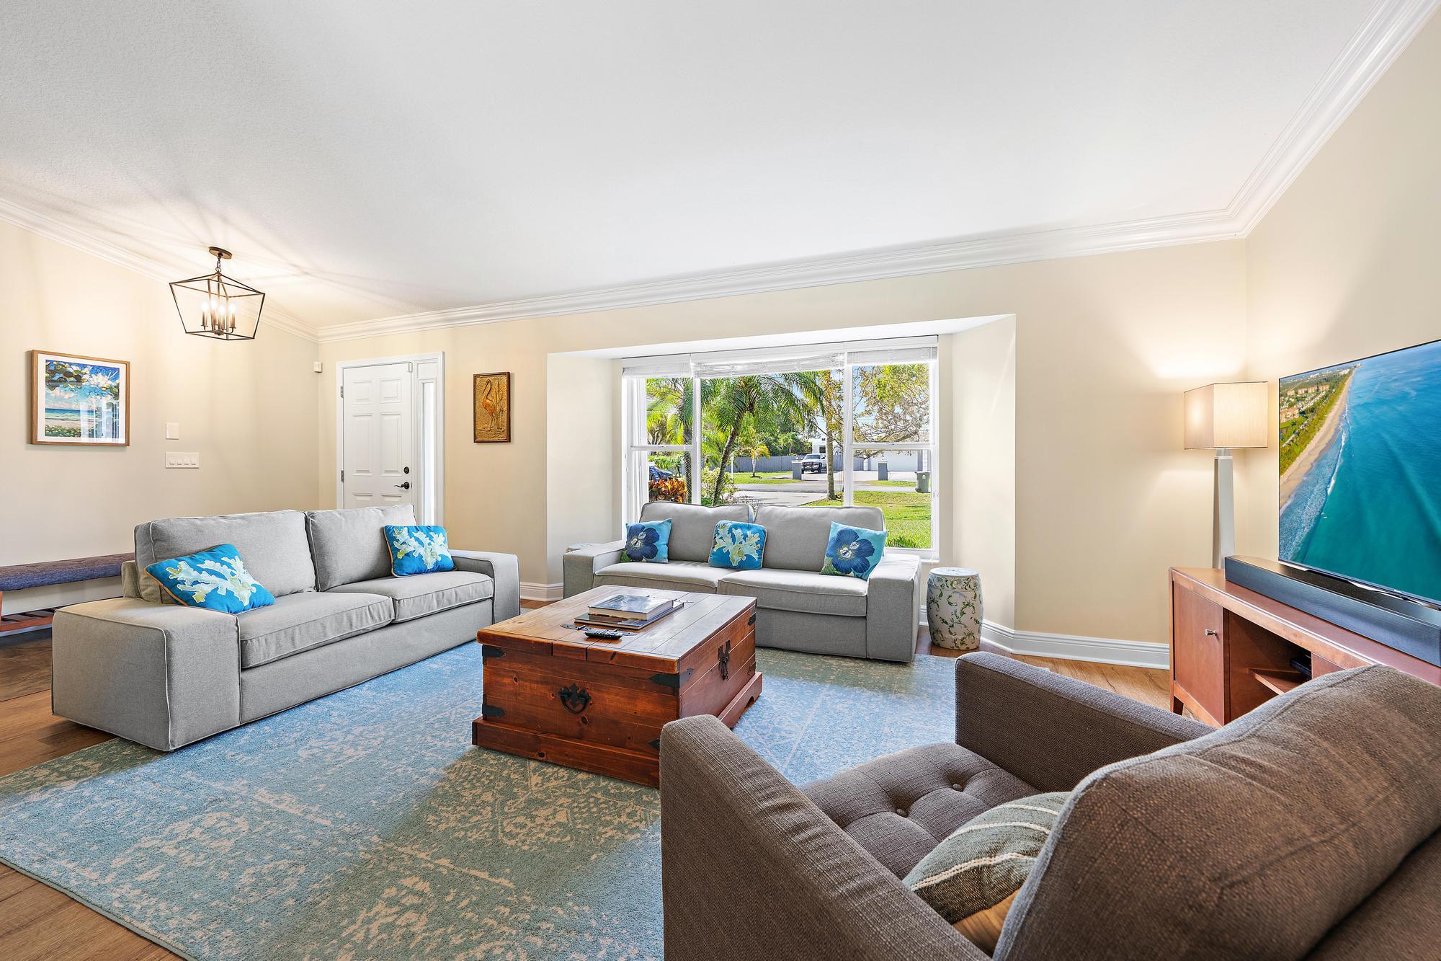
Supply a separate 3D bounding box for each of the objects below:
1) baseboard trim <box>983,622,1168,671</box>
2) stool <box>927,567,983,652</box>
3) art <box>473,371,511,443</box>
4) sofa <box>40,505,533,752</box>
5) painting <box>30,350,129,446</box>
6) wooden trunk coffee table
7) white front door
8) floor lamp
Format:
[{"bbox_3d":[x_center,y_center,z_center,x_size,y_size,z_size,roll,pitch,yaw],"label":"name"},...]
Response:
[{"bbox_3d":[2.167,0.992,3.314,0.989,0.138,0.040,1,2,20],"label":"baseboard trim"},{"bbox_3d":[1.502,0.818,3.595,0.354,0.469,0.354,1,2,20],"label":"stool"},{"bbox_3d":[-1.973,-0.626,4.832,0.397,0.597,0.035,1,2,20],"label":"art"},{"bbox_3d":[-2.293,0.627,3.411,0.914,0.862,2.116,1,2,20],"label":"sofa"},{"bbox_3d":[-4.559,-0.568,4.010,0.035,0.634,0.489,1,2,20],"label":"painting"},{"bbox_3d":[-0.409,0.842,2.562,0.960,0.477,0.954,1,2,20],"label":"wooden trunk coffee table"},{"bbox_3d":[-3.258,-0.045,5.369,0.891,2.099,0.050,1,2,20],"label":"white front door"},{"bbox_3d":[2.540,0.302,2.838,0.213,1.542,0.334,1,2,20],"label":"floor lamp"}]

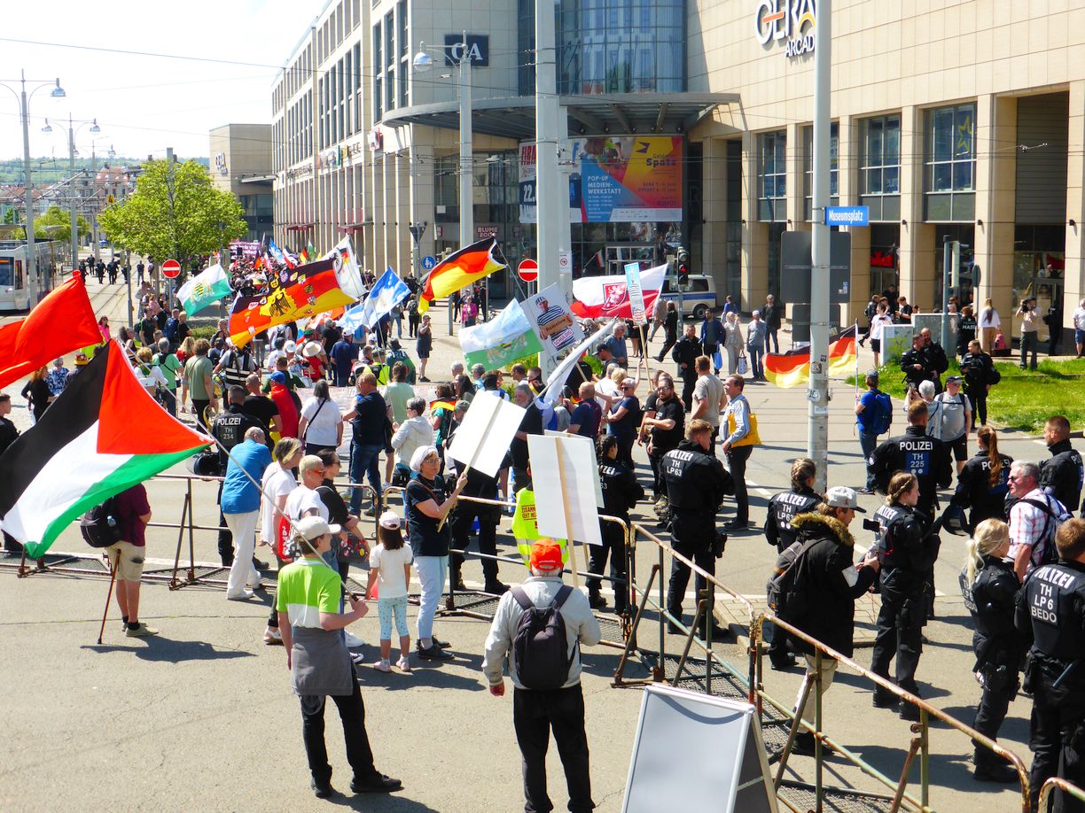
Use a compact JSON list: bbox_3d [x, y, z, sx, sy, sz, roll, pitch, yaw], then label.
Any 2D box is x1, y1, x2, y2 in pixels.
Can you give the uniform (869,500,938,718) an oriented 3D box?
[{"bbox_3d":[2.625,1.352,10.596,0.460,1.740,0.480,-2,7,-18],"label":"uniform"}]

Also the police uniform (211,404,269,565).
[{"bbox_3d":[-3.220,0.833,15.597,0.600,1.620,0.420,1,6,10],"label":"police uniform"}]

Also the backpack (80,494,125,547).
[{"bbox_3d":[-3.862,0.966,12.900,0.270,0.480,0.330,-3,8,-24],"label":"backpack"}]

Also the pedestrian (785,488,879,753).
[{"bbox_3d":[1.932,1.428,9.845,0.560,1.760,0.500,-3,7,-23],"label":"pedestrian"}]

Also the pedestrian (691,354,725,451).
[{"bbox_3d":[2.138,0.307,19.089,0.400,1.860,0.520,6,10,44],"label":"pedestrian"}]

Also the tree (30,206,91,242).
[{"bbox_3d":[-57.442,-21.008,175.000,7.200,6.600,7.000,0,7,0],"label":"tree"}]

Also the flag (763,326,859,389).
[{"bbox_3d":[3.713,-0.681,20.400,1.320,0.820,0.300,-1,7,-6],"label":"flag"}]

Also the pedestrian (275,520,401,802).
[{"bbox_3d":[-1.260,1.522,9.016,0.580,1.720,0.560,-6,9,-44],"label":"pedestrian"}]

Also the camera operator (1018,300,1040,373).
[{"bbox_3d":[12.207,-1.835,36.893,0.580,1.790,0.450,5,9,37],"label":"camera operator"}]

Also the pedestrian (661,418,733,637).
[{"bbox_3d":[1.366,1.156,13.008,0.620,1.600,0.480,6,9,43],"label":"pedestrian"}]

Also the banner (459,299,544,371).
[{"bbox_3d":[-0.576,-1.028,21.500,1.250,0.900,0.350,-18,7,-5],"label":"banner"}]

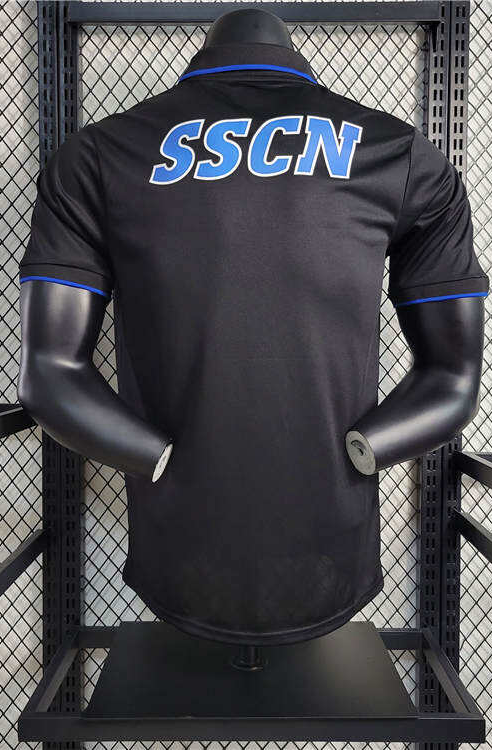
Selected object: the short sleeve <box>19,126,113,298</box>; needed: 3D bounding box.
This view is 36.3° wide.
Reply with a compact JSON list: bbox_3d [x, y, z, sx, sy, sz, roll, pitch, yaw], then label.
[{"bbox_3d":[-0.238,-0.216,1.000,0.125,0.225,0.150,0,3,0],"label":"short sleeve"}]

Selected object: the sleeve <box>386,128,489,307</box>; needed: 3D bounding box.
[{"bbox_3d":[0.251,-0.207,0.990,0.135,0.230,0.150,0,3,0],"label":"sleeve"}]

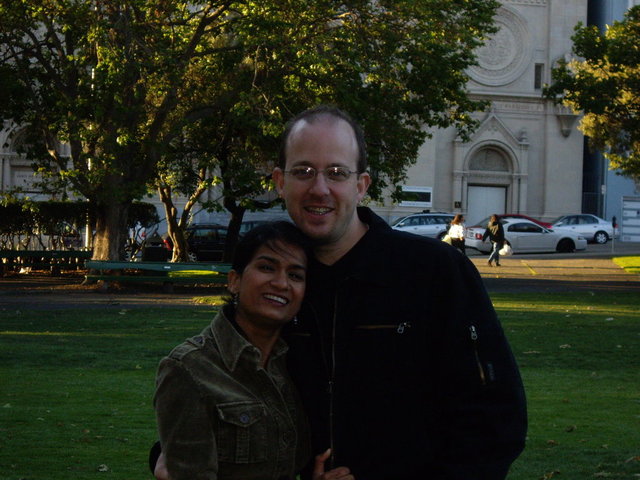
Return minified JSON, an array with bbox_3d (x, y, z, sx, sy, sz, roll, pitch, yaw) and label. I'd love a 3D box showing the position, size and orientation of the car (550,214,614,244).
[{"bbox_3d":[11.628,-0.472,98.500,4.600,1.420,1.750,0,2,-13],"label":"car"}]

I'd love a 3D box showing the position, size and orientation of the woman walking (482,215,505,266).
[{"bbox_3d":[5.596,0.017,68.000,0.650,1.660,0.500,2,1,-8],"label":"woman walking"}]

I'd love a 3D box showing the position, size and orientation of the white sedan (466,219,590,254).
[{"bbox_3d":[8.218,-0.147,84.000,4.650,1.380,1.840,0,2,-13],"label":"white sedan"}]

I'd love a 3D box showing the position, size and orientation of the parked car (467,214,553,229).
[{"bbox_3d":[8.196,-0.435,94.500,4.500,1.380,1.750,0,2,-13],"label":"parked car"}]

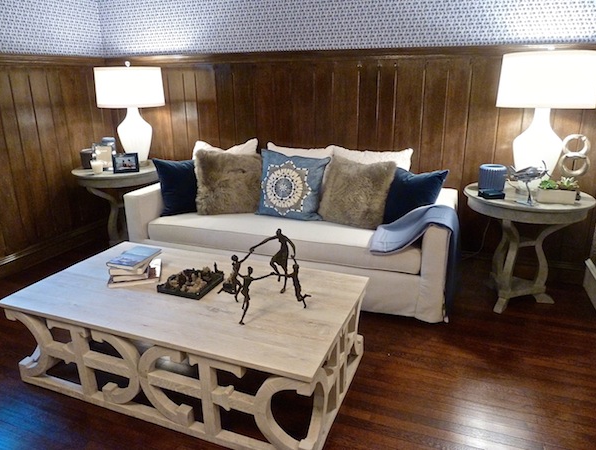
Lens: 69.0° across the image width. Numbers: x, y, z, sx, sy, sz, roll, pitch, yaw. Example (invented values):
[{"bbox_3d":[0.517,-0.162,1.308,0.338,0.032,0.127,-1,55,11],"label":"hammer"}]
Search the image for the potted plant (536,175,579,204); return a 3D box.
[{"bbox_3d":[1.540,-0.210,2.562,0.215,0.140,0.110,6,19,18],"label":"potted plant"}]

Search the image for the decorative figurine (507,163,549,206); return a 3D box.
[{"bbox_3d":[1.325,-0.246,2.518,0.250,0.240,0.180,0,18,0],"label":"decorative figurine"}]

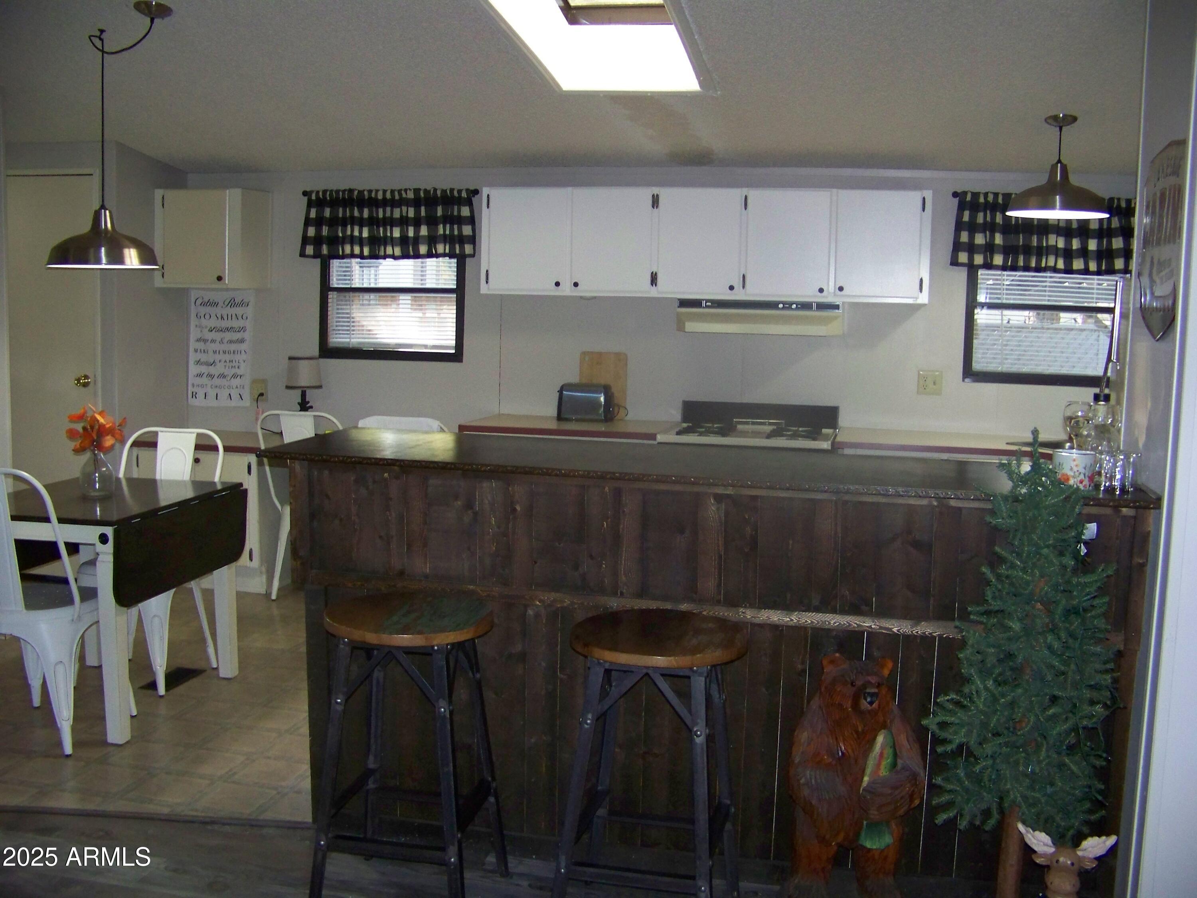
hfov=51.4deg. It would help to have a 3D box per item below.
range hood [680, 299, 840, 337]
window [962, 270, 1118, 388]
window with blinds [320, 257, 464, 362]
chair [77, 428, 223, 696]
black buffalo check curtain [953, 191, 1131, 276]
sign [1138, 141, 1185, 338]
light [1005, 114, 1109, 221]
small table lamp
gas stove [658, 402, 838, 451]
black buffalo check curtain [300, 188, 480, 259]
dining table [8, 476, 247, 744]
[{"bbox_3d":[0.761,-0.613,5.766,0.750,0.150,0.430,3,7,11],"label":"range hood"},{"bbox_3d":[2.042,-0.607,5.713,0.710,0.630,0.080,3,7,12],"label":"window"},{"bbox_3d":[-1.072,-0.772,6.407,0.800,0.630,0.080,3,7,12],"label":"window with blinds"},{"bbox_3d":[-1.737,0.408,4.744,0.445,0.930,0.510,3,7,11],"label":"chair"},{"bbox_3d":[2.069,-0.982,5.609,0.950,0.360,0.090,3,7,11],"label":"black buffalo check curtain"},{"bbox_3d":[1.319,-0.489,2.968,0.032,0.467,0.400,3,7,11],"label":"sign"},{"bbox_3d":[1.780,-1.084,4.805,0.400,0.385,0.400,3,7,12],"label":"light"},{"bbox_3d":[-1.486,-0.248,6.278,0.187,0.434,0.187,3,7,11],"label":"small table lamp"},{"bbox_3d":[0.689,0.323,5.766,0.760,1.020,0.680,3,7,12],"label":"gas stove"},{"bbox_3d":[-1.056,-1.132,6.234,0.950,0.357,0.090,3,7,11],"label":"black buffalo check curtain"},{"bbox_3d":[-1.797,0.533,4.469,0.715,0.734,0.960,3,7,11],"label":"dining table"}]

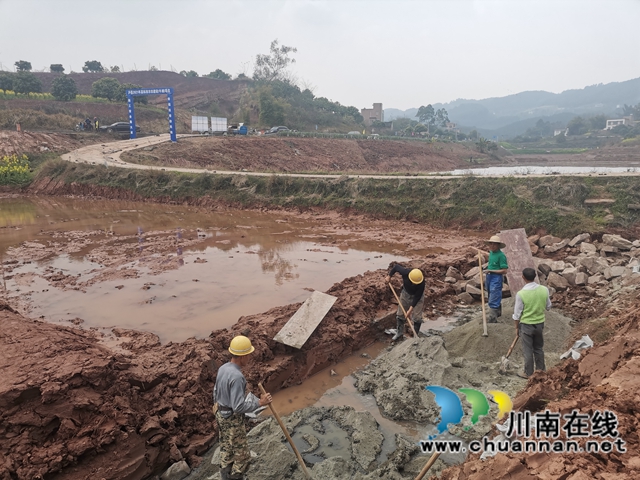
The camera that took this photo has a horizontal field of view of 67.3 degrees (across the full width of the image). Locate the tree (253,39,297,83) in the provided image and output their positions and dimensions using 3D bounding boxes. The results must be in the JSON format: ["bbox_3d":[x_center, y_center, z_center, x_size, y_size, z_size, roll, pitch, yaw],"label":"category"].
[{"bbox_3d":[-10.148,-40.083,108.000,9.800,9.800,9.000,-1,13,-5],"label":"tree"}]

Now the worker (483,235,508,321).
[{"bbox_3d":[3.420,0.735,9.350,0.460,1.720,0.520,-9,16,-34],"label":"worker"}]

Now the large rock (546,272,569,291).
[{"bbox_3d":[4.773,0.855,9.600,0.405,0.345,0.324,7,15,27],"label":"large rock"}]

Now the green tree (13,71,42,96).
[{"bbox_3d":[-47.462,-25.232,78.000,4.400,4.400,4.300,-6,12,-30],"label":"green tree"}]

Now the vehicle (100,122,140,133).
[{"bbox_3d":[-24.486,-13.734,59.000,4.700,1.460,1.820,-6,12,-29],"label":"vehicle"}]

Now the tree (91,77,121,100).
[{"bbox_3d":[-31.966,-22.498,72.000,3.800,3.600,3.800,-6,14,-22],"label":"tree"}]

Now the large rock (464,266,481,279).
[{"bbox_3d":[3.163,0.684,10.000,0.347,0.207,0.277,4,14,18],"label":"large rock"}]

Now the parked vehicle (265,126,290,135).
[{"bbox_3d":[-6.734,-17.703,78.000,1.820,1.500,4.600,8,13,36],"label":"parked vehicle"}]

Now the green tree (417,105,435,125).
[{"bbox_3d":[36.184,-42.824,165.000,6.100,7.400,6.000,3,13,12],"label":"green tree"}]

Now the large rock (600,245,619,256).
[{"bbox_3d":[7.347,0.270,12.200,0.420,0.240,0.330,8,15,31],"label":"large rock"}]

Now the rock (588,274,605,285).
[{"bbox_3d":[5.695,0.812,9.900,0.290,0.136,0.217,8,15,30],"label":"rock"}]

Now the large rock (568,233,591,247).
[{"bbox_3d":[7.936,-0.006,14.700,0.660,0.380,0.420,5,12,25],"label":"large rock"}]

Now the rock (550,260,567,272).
[{"bbox_3d":[5.210,0.577,10.500,0.315,0.203,0.252,7,15,27],"label":"rock"}]

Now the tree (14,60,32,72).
[{"bbox_3d":[-70.889,-41.477,115.000,4.200,3.000,4.100,-7,15,-29],"label":"tree"}]

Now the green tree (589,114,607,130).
[{"bbox_3d":[138.496,-58.592,240.000,8.600,8.200,8.300,7,15,28],"label":"green tree"}]

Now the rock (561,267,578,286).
[{"bbox_3d":[5.813,0.850,11.200,0.420,0.420,0.420,5,12,25],"label":"rock"}]

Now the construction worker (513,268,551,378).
[{"bbox_3d":[3.068,1.218,6.974,0.530,1.660,0.380,1,11,4],"label":"construction worker"}]

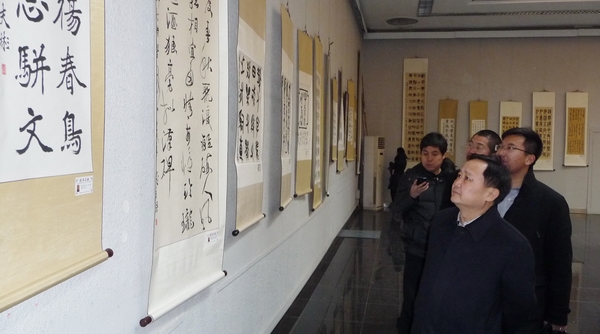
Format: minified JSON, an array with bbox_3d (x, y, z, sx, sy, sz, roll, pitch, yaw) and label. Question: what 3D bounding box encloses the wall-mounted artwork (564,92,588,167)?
[{"bbox_3d":[7.108,-0.958,13.380,0.583,1.912,0.040,2,3,11],"label":"wall-mounted artwork"}]

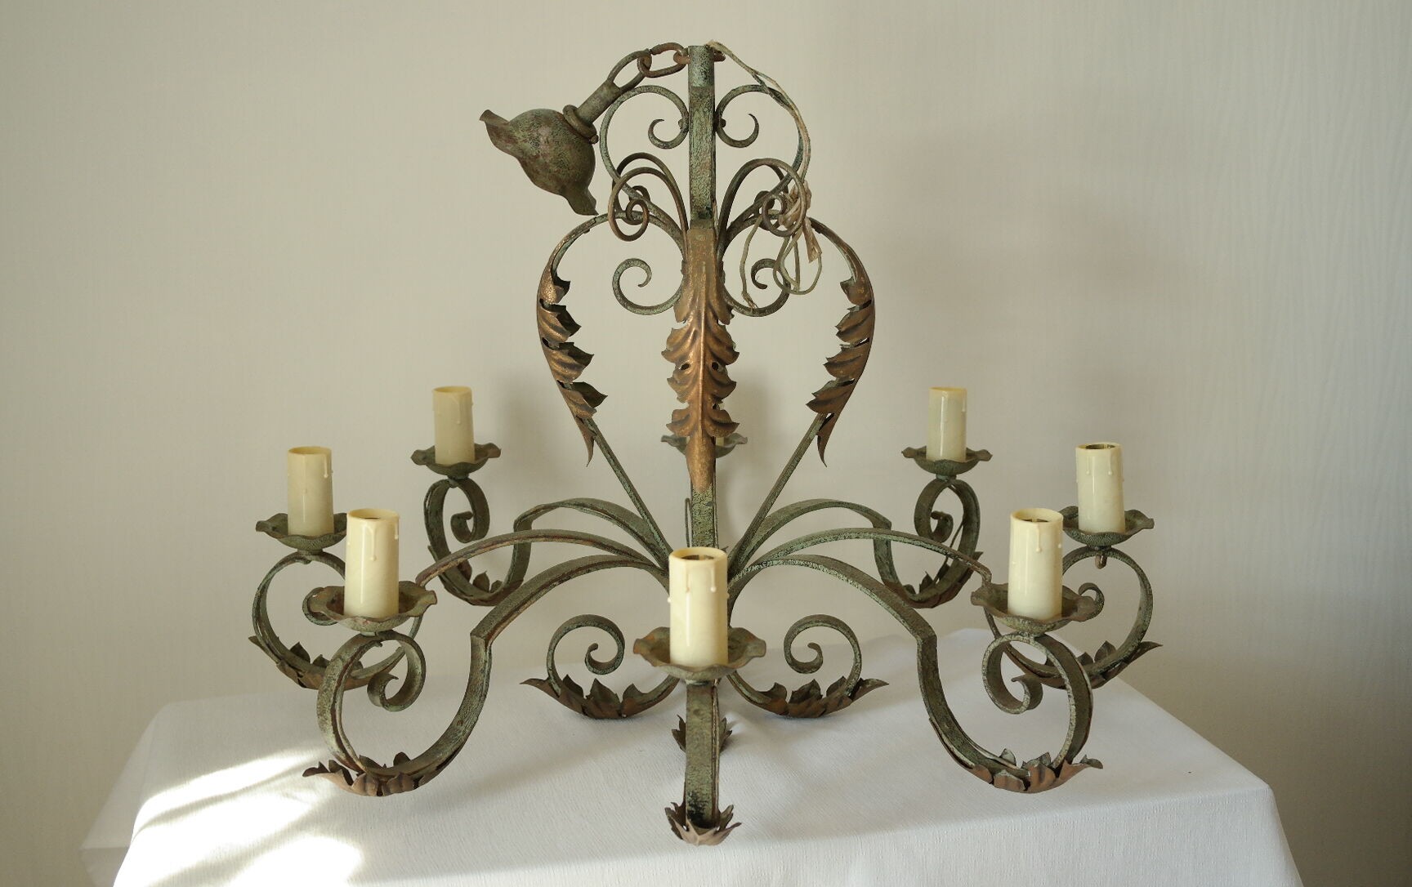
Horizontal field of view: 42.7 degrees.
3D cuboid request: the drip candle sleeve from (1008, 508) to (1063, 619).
[{"bbox_3d":[0.188,0.071,1.024,0.030,0.062,0.030,-1,12,0],"label":"drip candle sleeve"}]

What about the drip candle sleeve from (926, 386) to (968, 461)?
[{"bbox_3d":[0.186,-0.011,1.389,0.030,0.062,0.030,-1,12,0],"label":"drip candle sleeve"}]

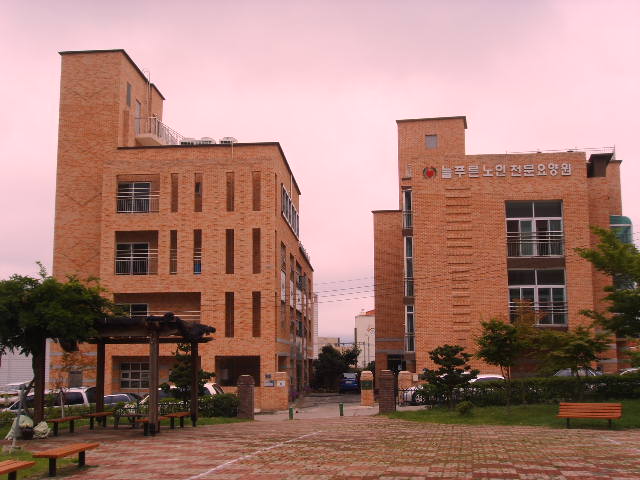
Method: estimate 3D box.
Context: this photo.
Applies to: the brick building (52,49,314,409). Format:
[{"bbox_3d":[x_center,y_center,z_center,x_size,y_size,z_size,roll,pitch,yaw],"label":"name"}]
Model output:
[{"bbox_3d":[-7.420,0.958,56.863,12.050,19.200,25.500,-1,-9,4],"label":"brick building"}]

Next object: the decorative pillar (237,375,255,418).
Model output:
[{"bbox_3d":[-2.812,5.954,31.523,0.600,1.620,0.600,-1,-9,4],"label":"decorative pillar"}]

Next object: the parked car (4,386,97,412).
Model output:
[{"bbox_3d":[-11.528,7.114,34.779,4.600,1.700,1.800,-4,-9,3],"label":"parked car"}]

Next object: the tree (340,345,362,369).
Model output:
[{"bbox_3d":[2.172,9.527,61.258,1.900,3.640,1.900,-1,-9,4],"label":"tree"}]

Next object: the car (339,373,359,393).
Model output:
[{"bbox_3d":[2.190,11.351,65.026,1.660,1.480,4.200,-1,-9,4],"label":"car"}]

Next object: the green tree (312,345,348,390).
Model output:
[{"bbox_3d":[0.844,9.682,62.330,2.740,3.680,2.740,-1,-9,4],"label":"green tree"}]

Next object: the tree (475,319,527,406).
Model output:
[{"bbox_3d":[7.053,4.721,32.155,2.200,3.360,2.150,-1,-9,4],"label":"tree"}]

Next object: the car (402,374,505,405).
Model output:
[{"bbox_3d":[6.198,7.007,39.071,4.600,1.450,1.780,-1,-9,4],"label":"car"}]

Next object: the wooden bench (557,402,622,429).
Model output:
[{"bbox_3d":[7.338,4.763,22.613,1.740,0.730,0.600,-4,-9,21],"label":"wooden bench"}]

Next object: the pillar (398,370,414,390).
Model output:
[{"bbox_3d":[3.810,6.588,37.064,0.610,1.470,0.610,-1,-9,4],"label":"pillar"}]

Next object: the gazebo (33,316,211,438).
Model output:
[{"bbox_3d":[-5.533,3.894,24.097,4.000,3.120,3.600,-2,-9,10],"label":"gazebo"}]

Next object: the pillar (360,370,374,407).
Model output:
[{"bbox_3d":[2.101,6.604,36.965,0.590,1.530,0.590,-1,-9,4],"label":"pillar"}]

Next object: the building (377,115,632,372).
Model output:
[{"bbox_3d":[9.612,1.710,47.246,13.400,14.100,14.000,-1,-9,4],"label":"building"}]

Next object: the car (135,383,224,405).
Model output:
[{"bbox_3d":[-6.223,6.848,34.458,4.400,1.530,1.720,-4,-9,3],"label":"car"}]

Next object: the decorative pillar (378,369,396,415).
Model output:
[{"bbox_3d":[2.496,5.668,31.010,0.580,1.580,0.580,-1,-9,4],"label":"decorative pillar"}]

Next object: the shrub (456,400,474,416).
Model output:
[{"bbox_3d":[5.045,5.820,29.060,0.640,0.580,0.620,-1,-9,4],"label":"shrub"}]

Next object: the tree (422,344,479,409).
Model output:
[{"bbox_3d":[4.943,5.183,31.519,2.150,2.430,2.050,-1,-9,4],"label":"tree"}]

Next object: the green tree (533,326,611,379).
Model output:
[{"bbox_3d":[9.513,4.706,31.604,2.844,2.978,2.844,-1,-9,4],"label":"green tree"}]

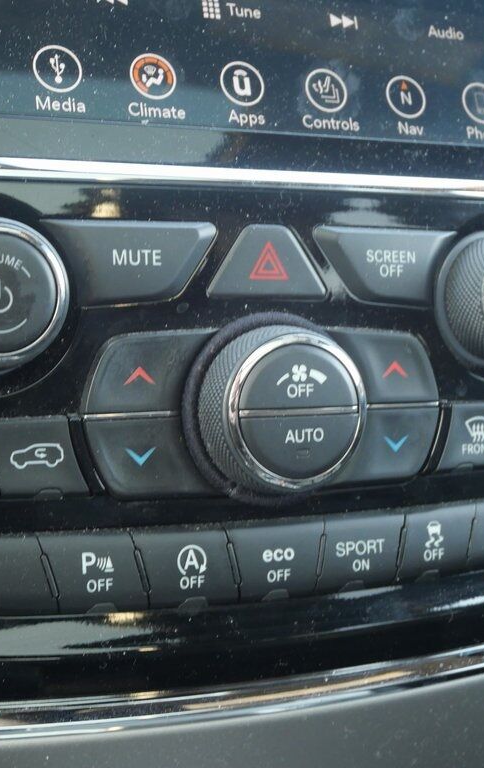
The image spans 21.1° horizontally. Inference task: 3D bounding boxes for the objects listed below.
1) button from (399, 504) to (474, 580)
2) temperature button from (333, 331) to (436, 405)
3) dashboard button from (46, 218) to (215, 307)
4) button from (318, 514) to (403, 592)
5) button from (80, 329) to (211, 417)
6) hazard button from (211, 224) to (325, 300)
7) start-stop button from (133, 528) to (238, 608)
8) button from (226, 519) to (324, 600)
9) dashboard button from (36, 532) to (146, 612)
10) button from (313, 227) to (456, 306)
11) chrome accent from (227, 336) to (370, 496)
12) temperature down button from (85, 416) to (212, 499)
[{"bbox_3d":[0.049,0.041,0.341,0.025,0.019,0.007,-2,-1,-25],"label":"button"},{"bbox_3d":[0.035,-0.004,0.335,0.033,0.019,0.007,-2,-1,-25],"label":"temperature button"},{"bbox_3d":[-0.027,-0.028,0.310,0.044,0.020,0.008,-1,4,-25],"label":"dashboard button"},{"bbox_3d":[0.029,0.042,0.331,0.027,0.019,0.007,-2,-1,-25],"label":"button"},{"bbox_3d":[-0.022,-0.003,0.310,0.034,0.020,0.008,-1,4,-25],"label":"button"},{"bbox_3d":[0.006,-0.030,0.322,0.033,0.018,0.006,-2,-1,-25],"label":"hazard button"},{"bbox_3d":[-0.015,0.043,0.311,0.027,0.019,0.007,-2,-1,-25],"label":"start-stop button"},{"bbox_3d":[0.007,0.043,0.325,0.028,0.019,0.008,-1,-1,-25],"label":"button"},{"bbox_3d":[-0.035,0.043,0.301,0.027,0.019,0.007,-2,-1,-25],"label":"dashboard button"},{"bbox_3d":[0.037,-0.030,0.336,0.043,0.020,0.006,-2,-1,-25],"label":"button"},{"bbox_3d":[0.013,0.006,0.308,0.037,0.037,0.005,-2,-1,-25],"label":"chrome accent"},{"bbox_3d":[-0.022,0.017,0.311,0.035,0.020,0.008,-1,4,-25],"label":"temperature down button"}]

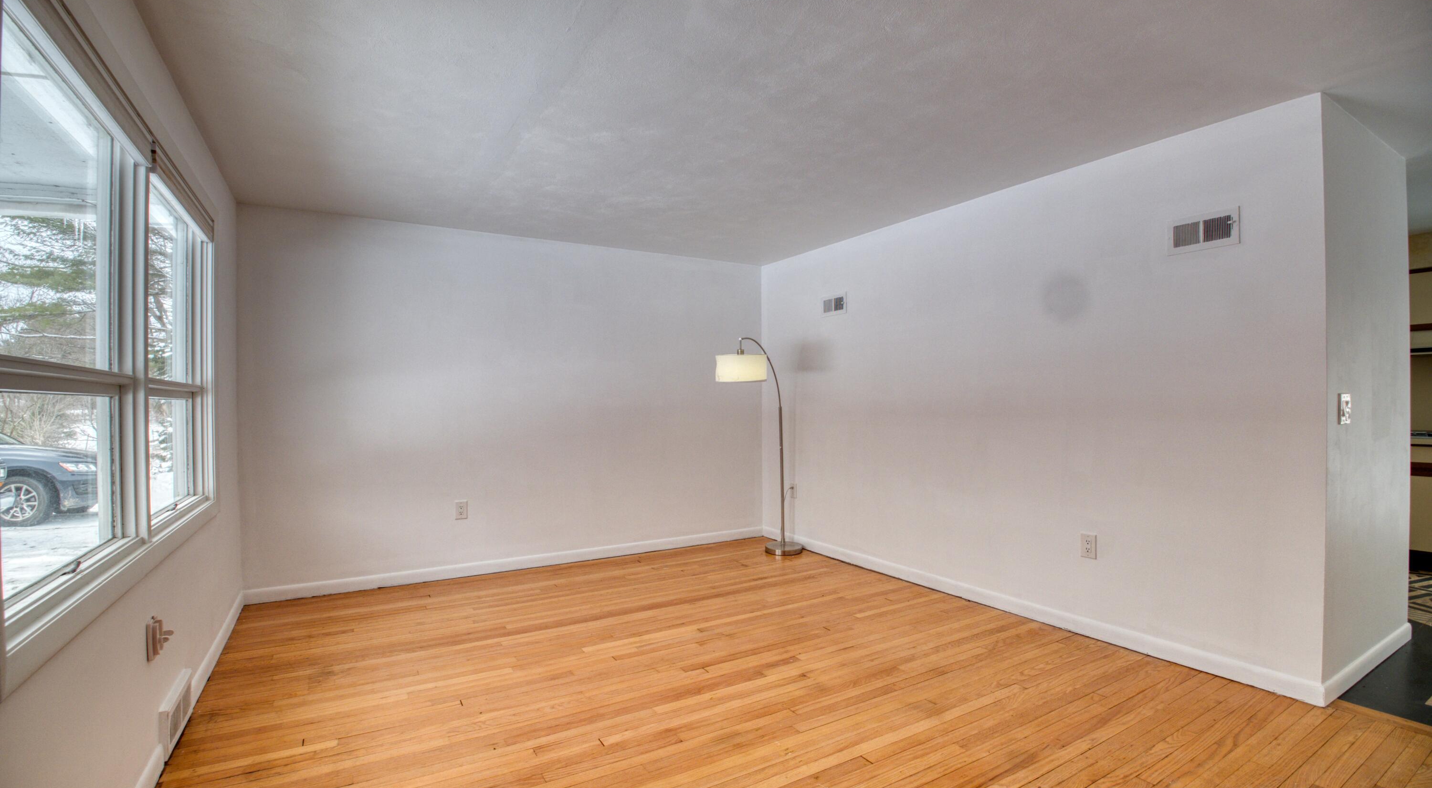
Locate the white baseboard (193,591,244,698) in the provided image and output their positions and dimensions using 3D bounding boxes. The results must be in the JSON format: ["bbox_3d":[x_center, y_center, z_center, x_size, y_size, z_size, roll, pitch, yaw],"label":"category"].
[{"bbox_3d":[-2.485,1.227,2.998,0.014,0.083,1.443,0,0,-32],"label":"white baseboard"}]

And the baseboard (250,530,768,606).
[{"bbox_3d":[-1.203,1.226,4.466,3.783,0.083,0.014,0,0,-29],"label":"baseboard"}]

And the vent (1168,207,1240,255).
[{"bbox_3d":[2.201,-0.733,2.700,0.018,0.165,0.264,0,0,-33],"label":"vent"}]

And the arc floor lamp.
[{"bbox_3d":[0.351,0.420,4.582,0.377,1.681,0.843,0,0,43],"label":"arc floor lamp"}]

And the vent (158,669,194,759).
[{"bbox_3d":[-1.963,1.163,2.179,0.027,0.177,0.375,0,0,-32],"label":"vent"}]

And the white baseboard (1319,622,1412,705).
[{"bbox_3d":[2.972,1.200,2.696,1.288,0.083,0.014,0,0,-31],"label":"white baseboard"}]

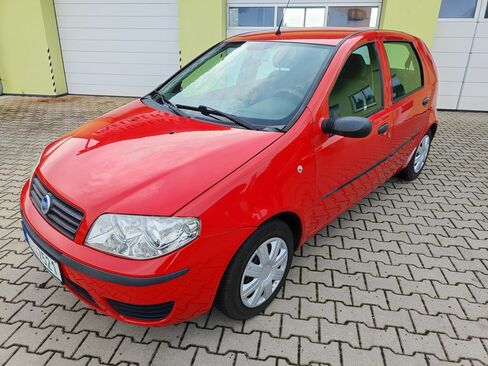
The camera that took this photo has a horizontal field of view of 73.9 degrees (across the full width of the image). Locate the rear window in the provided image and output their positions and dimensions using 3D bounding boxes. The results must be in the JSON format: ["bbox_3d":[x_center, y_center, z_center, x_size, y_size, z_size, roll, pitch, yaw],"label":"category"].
[{"bbox_3d":[1.307,-0.913,2.620,0.720,0.450,0.050,-24,15,-41],"label":"rear window"}]

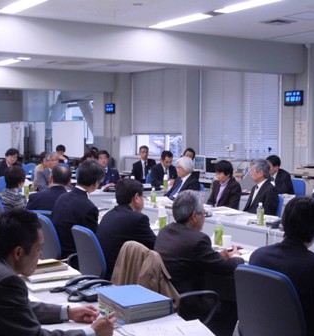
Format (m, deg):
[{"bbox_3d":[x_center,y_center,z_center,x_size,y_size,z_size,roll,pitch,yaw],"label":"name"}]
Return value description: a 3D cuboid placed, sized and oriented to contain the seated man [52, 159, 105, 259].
[{"bbox_3d":[-0.463,0.589,5.299,0.720,1.322,0.480,-2,3,-38],"label":"seated man"}]

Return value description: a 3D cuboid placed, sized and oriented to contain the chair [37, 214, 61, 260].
[{"bbox_3d":[-0.641,0.795,5.353,0.580,0.900,0.580,-1,3,-31],"label":"chair"}]

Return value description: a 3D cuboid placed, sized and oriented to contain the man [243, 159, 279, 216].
[{"bbox_3d":[0.973,0.544,7.140,0.720,1.255,0.480,-1,3,-32],"label":"man"}]

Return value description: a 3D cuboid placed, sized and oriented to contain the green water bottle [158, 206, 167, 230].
[{"bbox_3d":[0.049,0.424,5.797,0.069,0.206,0.069,0,3,0],"label":"green water bottle"}]

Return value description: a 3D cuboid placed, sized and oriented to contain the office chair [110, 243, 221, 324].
[{"bbox_3d":[0.148,0.849,3.807,0.620,0.950,0.600,-1,3,-32],"label":"office chair"}]

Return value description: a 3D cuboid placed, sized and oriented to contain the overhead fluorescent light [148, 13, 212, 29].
[{"bbox_3d":[0.279,-1.761,8.442,0.230,0.070,1.180,-1,3,-32],"label":"overhead fluorescent light"}]

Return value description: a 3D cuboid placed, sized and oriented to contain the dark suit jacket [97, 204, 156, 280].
[{"bbox_3d":[-0.193,0.534,4.639,0.460,0.610,0.510,-1,3,-31],"label":"dark suit jacket"}]

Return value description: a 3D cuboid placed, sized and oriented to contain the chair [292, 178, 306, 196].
[{"bbox_3d":[1.705,0.601,9.511,0.560,0.900,0.560,-1,3,-31],"label":"chair"}]

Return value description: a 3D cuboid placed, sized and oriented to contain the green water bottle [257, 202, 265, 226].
[{"bbox_3d":[0.926,0.411,6.184,0.066,0.205,0.066,0,3,0],"label":"green water bottle"}]

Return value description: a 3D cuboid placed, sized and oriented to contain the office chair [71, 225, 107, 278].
[{"bbox_3d":[-0.225,0.826,4.447,0.600,0.930,0.600,-1,3,-32],"label":"office chair"}]

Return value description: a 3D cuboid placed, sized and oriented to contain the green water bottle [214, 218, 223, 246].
[{"bbox_3d":[0.442,0.457,4.971,0.067,0.207,0.067,0,3,0],"label":"green water bottle"}]

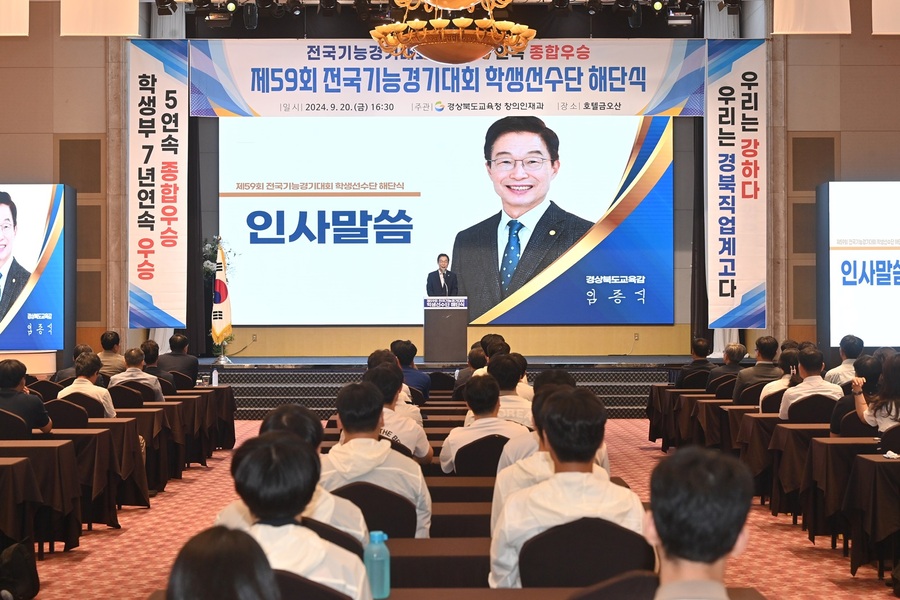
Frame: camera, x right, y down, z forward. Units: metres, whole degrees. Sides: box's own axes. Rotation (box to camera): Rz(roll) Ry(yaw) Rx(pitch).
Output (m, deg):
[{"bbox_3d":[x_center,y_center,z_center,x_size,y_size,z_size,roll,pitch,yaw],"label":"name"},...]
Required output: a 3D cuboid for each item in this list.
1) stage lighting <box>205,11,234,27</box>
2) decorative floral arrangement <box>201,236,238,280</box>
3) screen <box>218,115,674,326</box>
[{"bbox_3d":[-3.530,-4.296,26.800,0.429,0.214,0.260,0,0,0],"label":"stage lighting"},{"bbox_3d":[-3.917,-0.711,30.000,0.686,0.754,0.550,0,0,0],"label":"decorative floral arrangement"},{"bbox_3d":[-0.068,-1.488,31.500,8.217,3.919,0.120,0,0,0],"label":"screen"}]

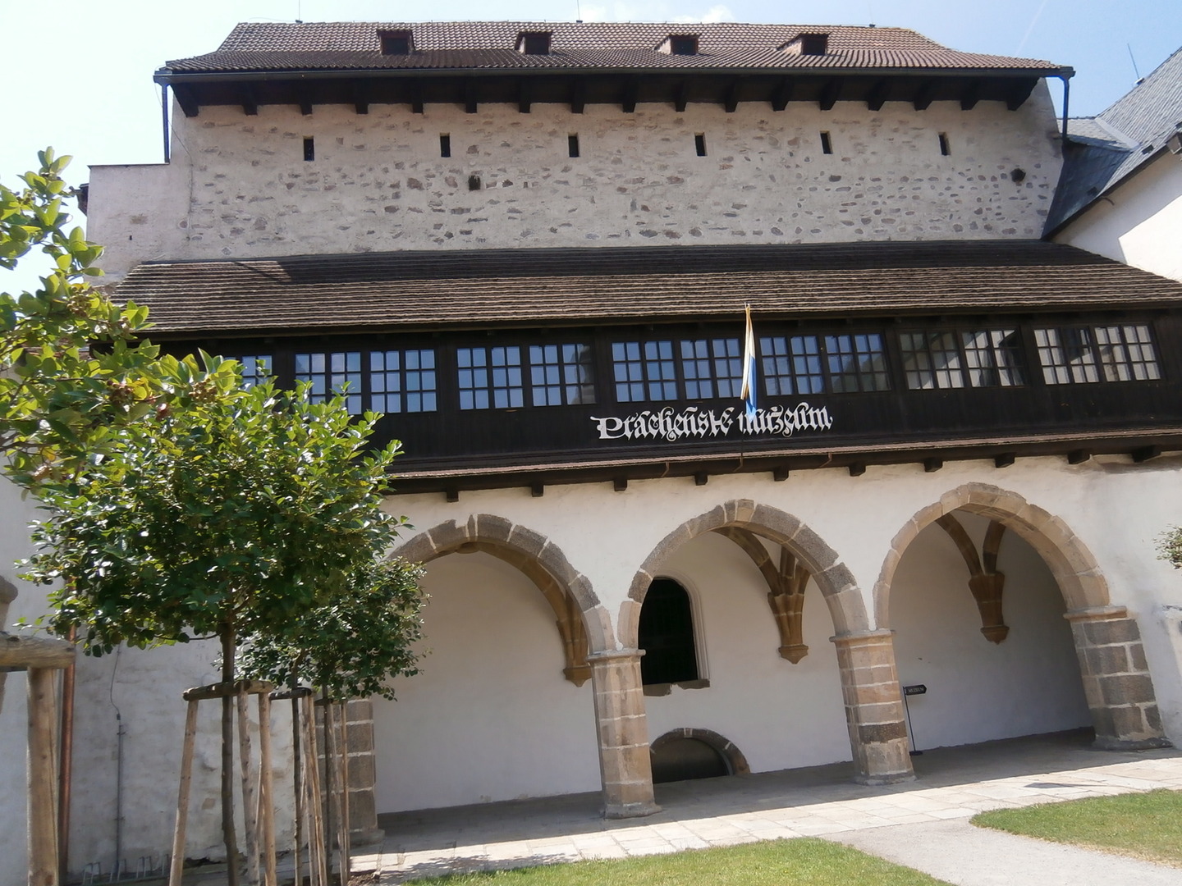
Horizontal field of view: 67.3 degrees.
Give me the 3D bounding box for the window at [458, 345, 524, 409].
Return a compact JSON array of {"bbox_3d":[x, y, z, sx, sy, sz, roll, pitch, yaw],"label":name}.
[{"bbox_3d":[-1.392,-0.913,12.381,0.930,0.942,0.088,-3,-13,-7],"label":"window"}]

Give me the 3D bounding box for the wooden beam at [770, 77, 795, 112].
[{"bbox_3d":[3.733,-6.683,16.919,0.226,0.220,0.890,-3,-12,-8],"label":"wooden beam"}]

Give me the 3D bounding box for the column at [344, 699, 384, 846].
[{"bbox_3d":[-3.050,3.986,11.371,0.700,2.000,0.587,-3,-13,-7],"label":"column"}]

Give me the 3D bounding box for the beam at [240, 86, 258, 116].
[{"bbox_3d":[-6.530,-6.532,16.895,0.200,0.270,0.620,-3,-13,-9],"label":"beam"}]

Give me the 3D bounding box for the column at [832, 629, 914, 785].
[{"bbox_3d":[3.882,3.595,12.212,0.663,1.988,0.587,-3,-13,-7],"label":"column"}]

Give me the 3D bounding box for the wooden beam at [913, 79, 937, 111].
[{"bbox_3d":[7.199,-7.441,19.049,0.200,0.270,0.620,-3,-13,-9],"label":"wooden beam"}]

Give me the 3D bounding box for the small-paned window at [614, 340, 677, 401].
[{"bbox_3d":[0.856,-1.133,14.095,0.967,1.007,0.080,-3,-13,-9],"label":"small-paned window"}]

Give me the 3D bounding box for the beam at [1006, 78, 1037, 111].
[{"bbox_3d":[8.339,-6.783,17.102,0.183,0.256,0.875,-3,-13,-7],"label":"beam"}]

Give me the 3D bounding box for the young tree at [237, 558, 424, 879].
[{"bbox_3d":[-2.910,3.023,9.986,1.950,3.586,1.950,-3,-12,-9],"label":"young tree"}]

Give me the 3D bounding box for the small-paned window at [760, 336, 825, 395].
[{"bbox_3d":[3.131,-1.194,13.839,0.955,0.952,0.090,-3,-12,-9],"label":"small-paned window"}]

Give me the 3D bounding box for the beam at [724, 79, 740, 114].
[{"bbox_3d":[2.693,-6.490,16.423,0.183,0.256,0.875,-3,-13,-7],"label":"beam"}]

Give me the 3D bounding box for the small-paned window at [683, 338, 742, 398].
[{"bbox_3d":[1.858,-1.129,13.630,0.924,0.952,0.090,-3,-12,-9],"label":"small-paned window"}]

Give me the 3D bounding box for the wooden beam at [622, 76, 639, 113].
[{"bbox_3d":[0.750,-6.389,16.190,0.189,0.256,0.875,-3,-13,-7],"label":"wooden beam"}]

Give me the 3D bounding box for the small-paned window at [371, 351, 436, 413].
[{"bbox_3d":[-2.584,-0.851,12.238,0.930,0.942,0.088,-3,-13,-7],"label":"small-paned window"}]

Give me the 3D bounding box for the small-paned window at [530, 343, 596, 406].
[{"bbox_3d":[-0.431,-1.078,13.901,0.992,1.008,0.080,-3,-13,-9],"label":"small-paned window"}]

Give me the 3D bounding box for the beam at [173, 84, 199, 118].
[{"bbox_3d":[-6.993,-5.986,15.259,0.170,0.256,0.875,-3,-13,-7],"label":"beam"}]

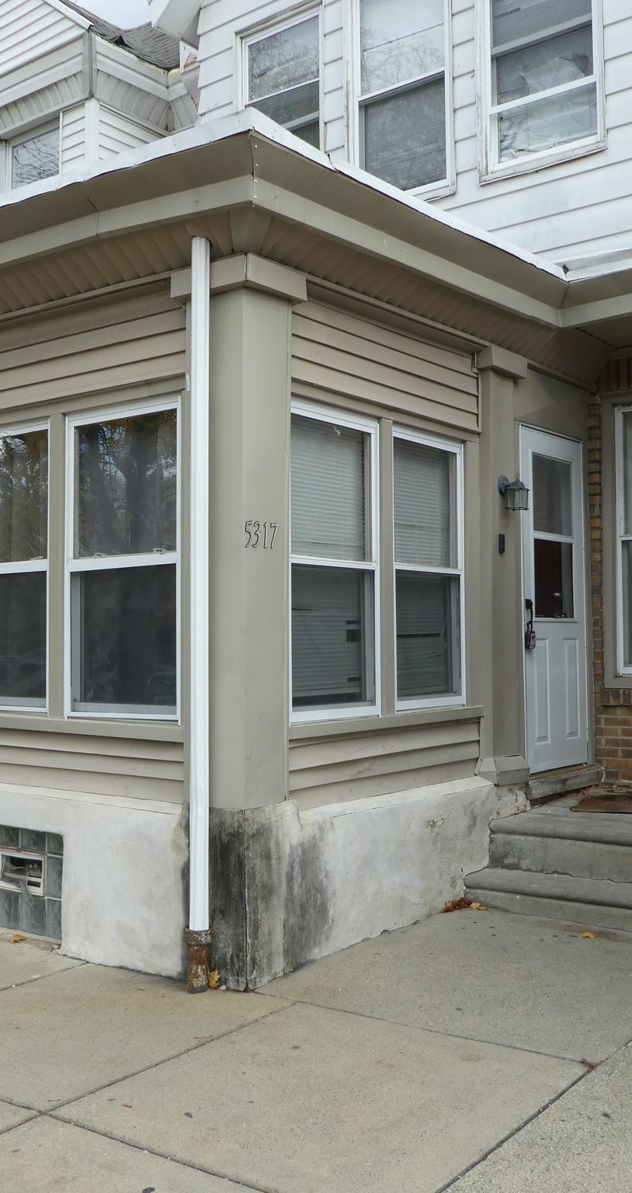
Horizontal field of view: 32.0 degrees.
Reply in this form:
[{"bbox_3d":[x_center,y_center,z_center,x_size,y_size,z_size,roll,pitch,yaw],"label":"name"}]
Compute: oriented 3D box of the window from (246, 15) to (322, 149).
[{"bbox_3d":[-0.242,-3.293,7.730,0.710,1.470,0.080,-2,-3,36],"label":"window"}]

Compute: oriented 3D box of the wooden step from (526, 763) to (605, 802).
[{"bbox_3d":[1.495,1.132,6.780,0.150,0.110,1.012,-2,-3,37],"label":"wooden step"}]

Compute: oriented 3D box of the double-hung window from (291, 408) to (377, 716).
[{"bbox_3d":[0.101,-0.127,5.029,0.070,1.370,0.670,-2,-3,38],"label":"double-hung window"}]

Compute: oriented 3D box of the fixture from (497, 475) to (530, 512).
[{"bbox_3d":[1.122,-0.576,6.176,0.160,0.207,0.136,-2,-3,37],"label":"fixture"}]

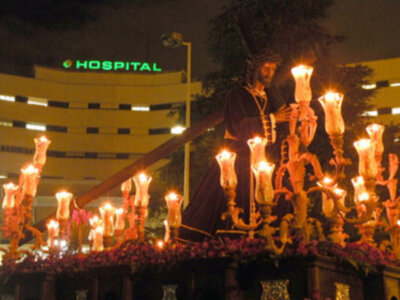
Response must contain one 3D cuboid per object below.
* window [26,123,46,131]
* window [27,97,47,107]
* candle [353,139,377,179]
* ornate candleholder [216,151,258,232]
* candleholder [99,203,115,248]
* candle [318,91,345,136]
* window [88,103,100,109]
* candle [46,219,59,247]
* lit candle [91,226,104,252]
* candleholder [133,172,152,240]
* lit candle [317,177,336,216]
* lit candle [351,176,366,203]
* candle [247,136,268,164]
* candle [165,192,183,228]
[{"bbox_3d":[-22.269,-3.060,88.000,2.650,0.900,0.150,6,-14,-18],"label":"window"},{"bbox_3d":[-22.176,-6.565,88.500,2.650,0.920,0.150,6,-14,-18],"label":"window"},{"bbox_3d":[1.271,0.066,5.000,0.170,0.288,0.170,1,-13,0],"label":"candle"},{"bbox_3d":[0.281,0.308,4.900,0.310,0.590,0.180,1,-12,0],"label":"ornate candleholder"},{"bbox_3d":[-0.954,0.770,6.600,0.170,0.452,0.170,1,-13,0],"label":"candleholder"},{"bbox_3d":[0.894,-0.249,4.400,0.165,0.270,0.165,1,-12,0],"label":"candle"},{"bbox_3d":[-14.694,-6.071,90.000,1.580,0.850,0.150,2,-14,-3],"label":"window"},{"bbox_3d":[-1.635,0.937,7.200,0.125,0.330,0.125,1,-12,0],"label":"candle"},{"bbox_3d":[-1.236,1.079,7.800,0.165,0.298,0.165,1,-13,0],"label":"lit candle"},{"bbox_3d":[-0.555,0.546,6.250,0.180,0.640,0.180,1,-13,0],"label":"candleholder"},{"bbox_3d":[1.046,0.384,5.350,0.170,0.312,0.170,1,-13,0],"label":"lit candle"},{"bbox_3d":[1.503,0.377,6.100,0.150,0.255,0.150,1,-12,0],"label":"lit candle"},{"bbox_3d":[0.443,0.029,4.950,0.155,0.265,0.155,1,-12,0],"label":"candle"},{"bbox_3d":[-0.256,0.584,6.250,0.170,0.330,0.170,1,-13,0],"label":"candle"}]

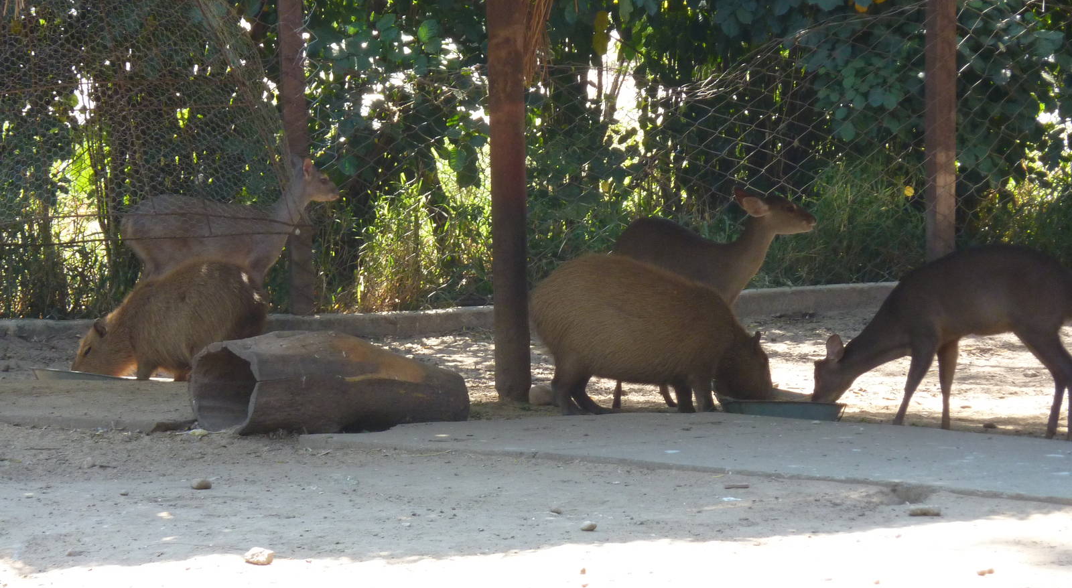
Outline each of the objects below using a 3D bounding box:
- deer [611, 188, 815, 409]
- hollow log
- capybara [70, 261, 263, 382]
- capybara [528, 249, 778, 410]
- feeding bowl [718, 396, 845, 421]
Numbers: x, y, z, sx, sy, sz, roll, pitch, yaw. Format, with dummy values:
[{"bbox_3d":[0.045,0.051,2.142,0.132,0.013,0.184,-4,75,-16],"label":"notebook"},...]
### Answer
[{"bbox_3d":[0.613,0.016,21.000,0.760,0.760,0.220,-2,4,-22],"label":"deer"},{"bbox_3d":[-0.683,0.291,20.000,0.940,0.330,0.330,-3,4,-36],"label":"hollow log"},{"bbox_3d":[-1.325,0.105,22.100,0.770,0.490,0.310,1,4,20],"label":"capybara"},{"bbox_3d":[0.395,0.138,20.650,0.820,0.540,0.330,-1,3,-10],"label":"capybara"},{"bbox_3d":[0.831,0.385,20.600,0.430,0.085,0.430,0,3,0],"label":"feeding bowl"}]

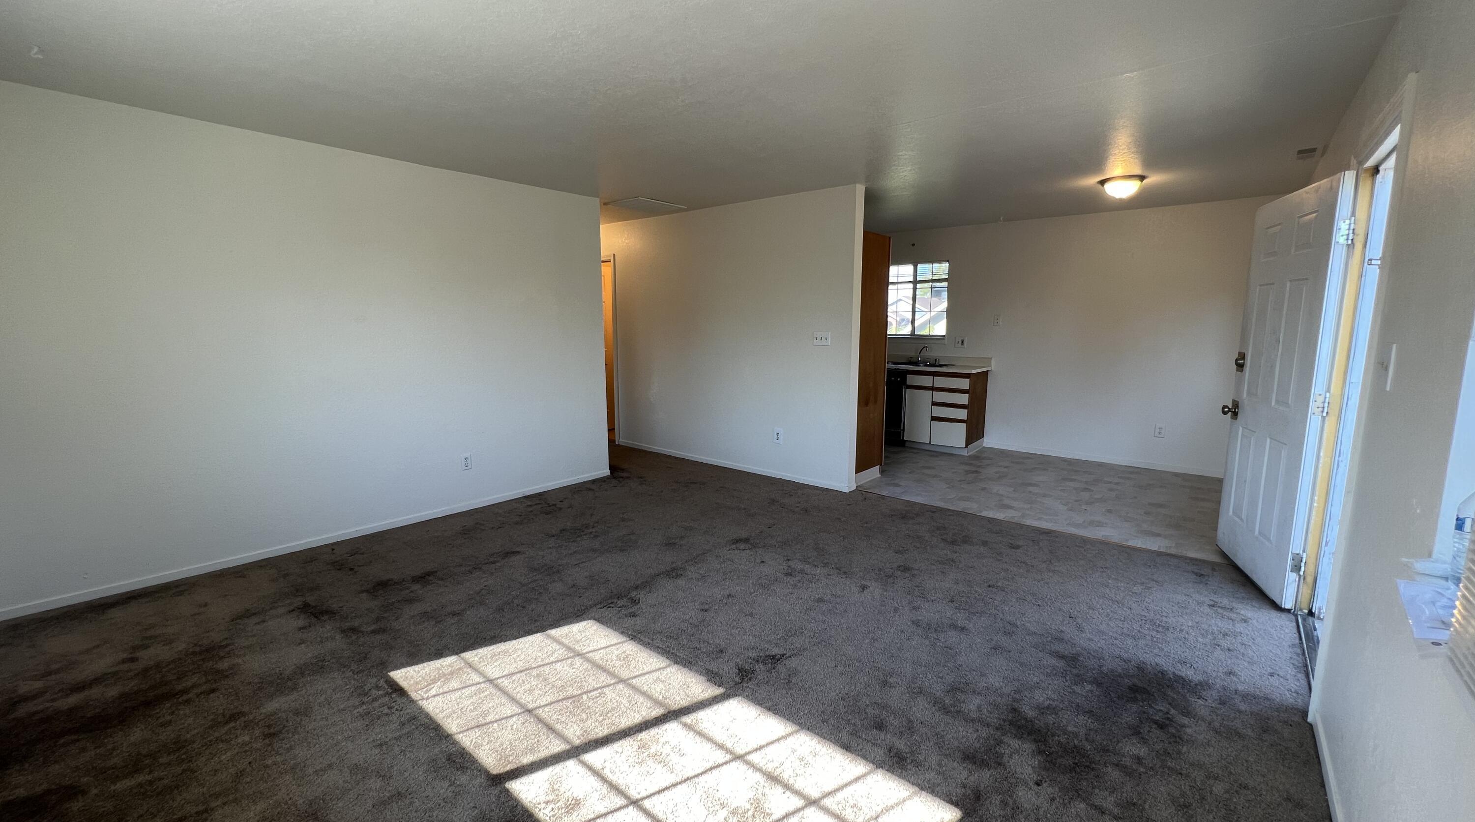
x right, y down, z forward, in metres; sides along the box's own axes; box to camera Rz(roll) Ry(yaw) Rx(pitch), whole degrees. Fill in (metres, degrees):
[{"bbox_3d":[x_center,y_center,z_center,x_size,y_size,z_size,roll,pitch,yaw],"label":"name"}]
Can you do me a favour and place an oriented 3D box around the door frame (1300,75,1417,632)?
[{"bbox_3d":[2.388,-0.008,2.129,0.150,2.100,1.080,7,11,41],"label":"door frame"}]

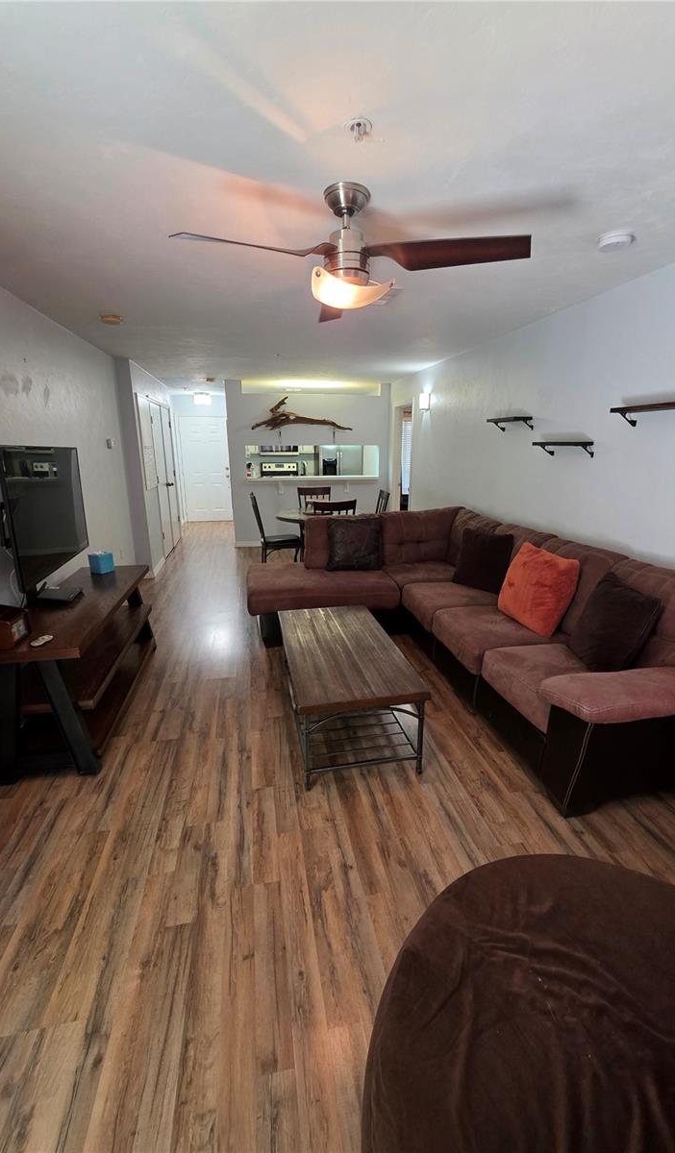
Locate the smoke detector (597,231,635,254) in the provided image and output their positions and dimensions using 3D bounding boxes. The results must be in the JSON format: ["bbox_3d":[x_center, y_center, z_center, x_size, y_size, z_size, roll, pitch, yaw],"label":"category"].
[{"bbox_3d":[1.245,-1.494,1.937,0.139,0.038,0.139,-2,17,-11],"label":"smoke detector"}]

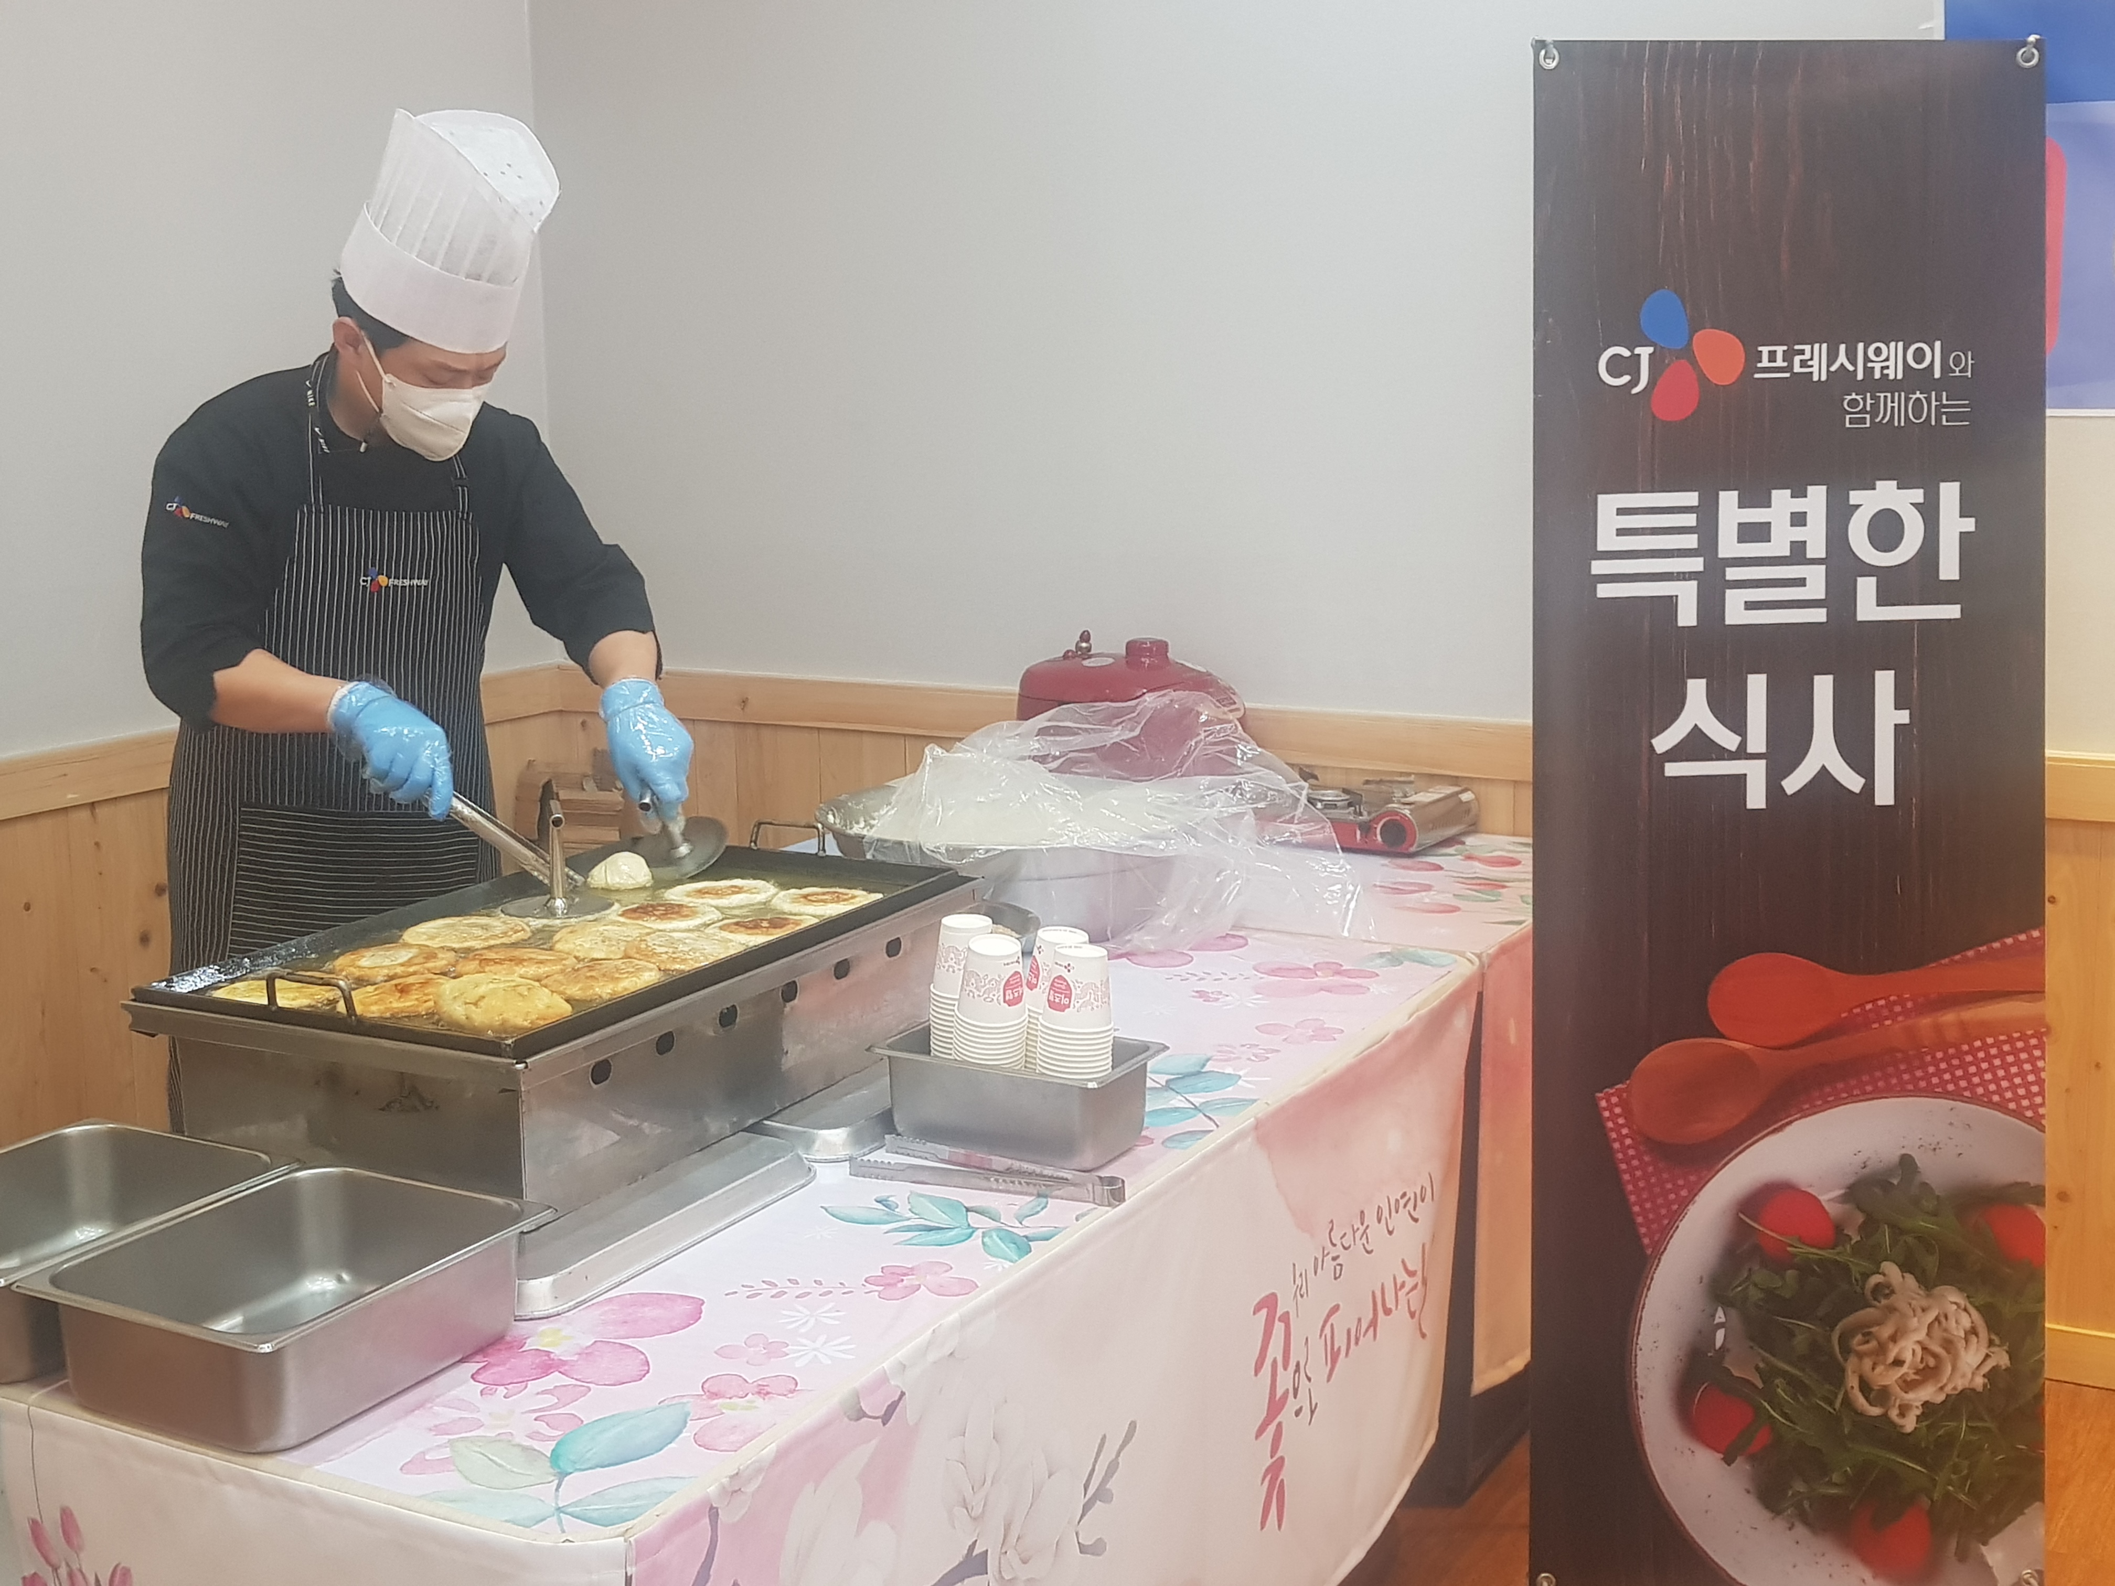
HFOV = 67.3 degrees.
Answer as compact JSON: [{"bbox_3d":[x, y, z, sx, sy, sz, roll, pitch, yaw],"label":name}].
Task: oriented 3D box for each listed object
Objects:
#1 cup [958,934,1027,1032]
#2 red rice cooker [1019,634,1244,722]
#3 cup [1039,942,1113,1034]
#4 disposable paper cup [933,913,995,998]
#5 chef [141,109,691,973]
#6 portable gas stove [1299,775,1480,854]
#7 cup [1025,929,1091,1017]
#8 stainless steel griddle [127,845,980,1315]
[{"bbox_3d":[-0.060,0.176,1.507,0.069,0.071,0.069,-1,10,0],"label":"cup"},{"bbox_3d":[0.137,-0.090,2.826,0.430,0.381,0.400,4,11,25],"label":"red rice cooker"},{"bbox_3d":[0.021,0.181,1.482,0.069,0.071,0.069,-1,10,0],"label":"cup"},{"bbox_3d":[-0.089,0.161,1.568,0.069,0.071,0.069,-1,10,0],"label":"disposable paper cup"},{"bbox_3d":[-0.702,0.174,1.824,0.520,1.840,0.530,4,11,29],"label":"chef"},{"bbox_3d":[0.538,0.022,2.838,0.333,0.098,0.275,6,12,34],"label":"portable gas stove"},{"bbox_3d":[0.005,0.173,1.534,0.069,0.071,0.069,-1,10,0],"label":"cup"},{"bbox_3d":[-0.468,0.217,1.669,0.500,0.184,0.730,4,11,27],"label":"stainless steel griddle"}]

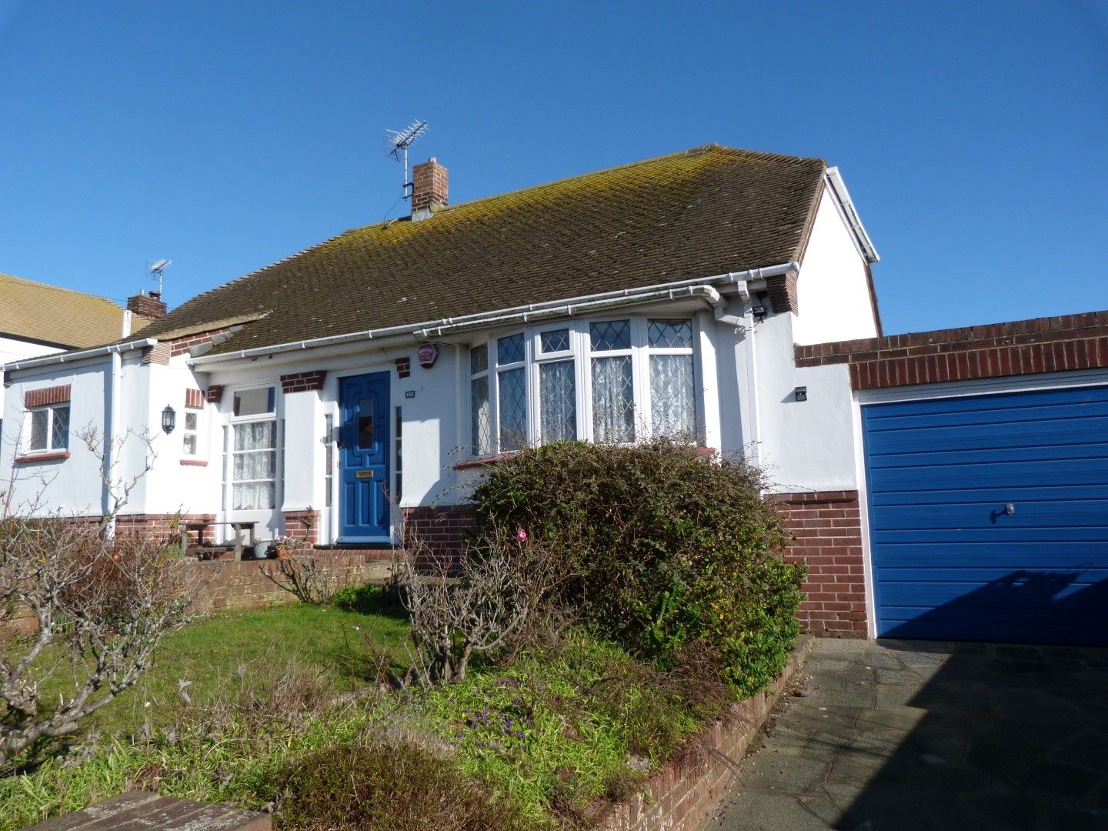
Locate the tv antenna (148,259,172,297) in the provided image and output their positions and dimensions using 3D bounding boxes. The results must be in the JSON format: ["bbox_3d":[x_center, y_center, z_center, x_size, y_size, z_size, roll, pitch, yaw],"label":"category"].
[{"bbox_3d":[-10.535,-3.653,21.406,0.420,1.250,1.250,5,-10,-43],"label":"tv antenna"}]

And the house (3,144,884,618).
[{"bbox_3d":[-0.789,-0.797,12.450,10.200,6.450,9.450,-5,-8,26],"label":"house"}]

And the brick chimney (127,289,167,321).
[{"bbox_3d":[-10.668,-2.876,20.981,0.470,0.820,0.780,-5,-8,26],"label":"brick chimney"}]

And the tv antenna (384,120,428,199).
[{"bbox_3d":[-2.542,-4.473,13.928,0.400,1.400,1.420,4,-9,-37],"label":"tv antenna"}]

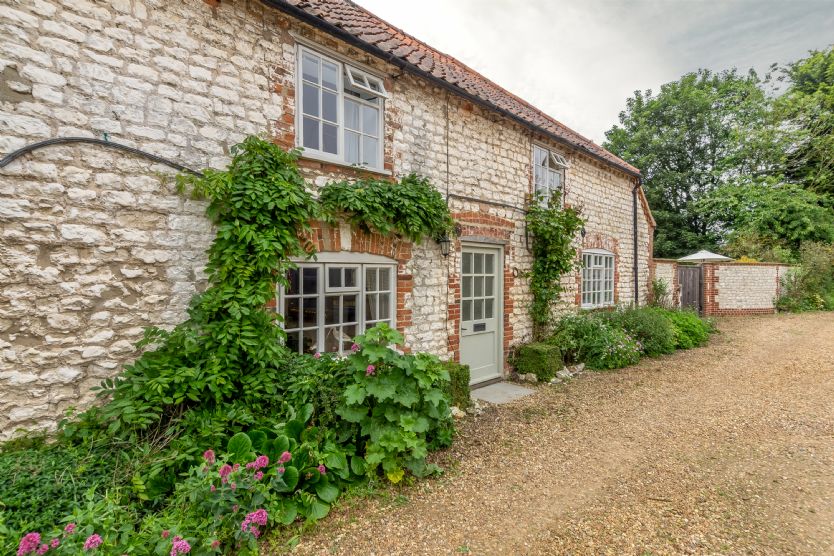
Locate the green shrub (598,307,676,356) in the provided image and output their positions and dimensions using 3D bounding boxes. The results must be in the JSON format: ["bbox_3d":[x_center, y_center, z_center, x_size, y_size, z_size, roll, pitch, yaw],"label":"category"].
[{"bbox_3d":[4.363,1.088,8.465,1.800,0.900,1.000,-1,1,-44],"label":"green shrub"}]

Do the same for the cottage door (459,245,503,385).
[{"bbox_3d":[0.912,0.529,6.040,0.990,1.980,0.080,-1,1,-44],"label":"cottage door"}]

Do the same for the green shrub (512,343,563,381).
[{"bbox_3d":[1.961,1.304,6.633,0.540,0.530,0.460,-1,1,-44],"label":"green shrub"}]

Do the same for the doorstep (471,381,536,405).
[{"bbox_3d":[1.189,1.603,5.761,0.850,0.060,0.570,-1,1,-44],"label":"doorstep"}]

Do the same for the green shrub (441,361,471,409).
[{"bbox_3d":[0.297,1.331,5.016,0.500,0.530,0.440,-1,1,-44],"label":"green shrub"}]

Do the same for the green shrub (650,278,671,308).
[{"bbox_3d":[6.612,0.720,11.308,0.600,1.380,0.480,-1,1,-44],"label":"green shrub"}]

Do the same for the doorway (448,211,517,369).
[{"bbox_3d":[0.948,0.324,6.043,1.550,2.450,0.200,-1,1,-44],"label":"doorway"}]

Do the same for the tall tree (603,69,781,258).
[{"bbox_3d":[15.856,-5.379,23.910,10.000,13.355,9.000,1,1,33],"label":"tall tree"}]

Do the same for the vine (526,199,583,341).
[{"bbox_3d":[2.430,0.001,7.112,1.430,2.760,0.400,-1,1,-44],"label":"vine"}]

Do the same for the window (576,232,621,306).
[{"bbox_3d":[3.847,0.007,8.816,1.720,1.210,0.110,-1,1,-44],"label":"window"}]

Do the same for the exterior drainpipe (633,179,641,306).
[{"bbox_3d":[5.359,-0.470,10.137,0.100,3.800,0.170,-1,1,-44],"label":"exterior drainpipe"}]

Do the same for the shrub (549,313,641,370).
[{"bbox_3d":[3.078,1.098,7.276,1.600,0.920,0.900,-1,1,-44],"label":"shrub"}]

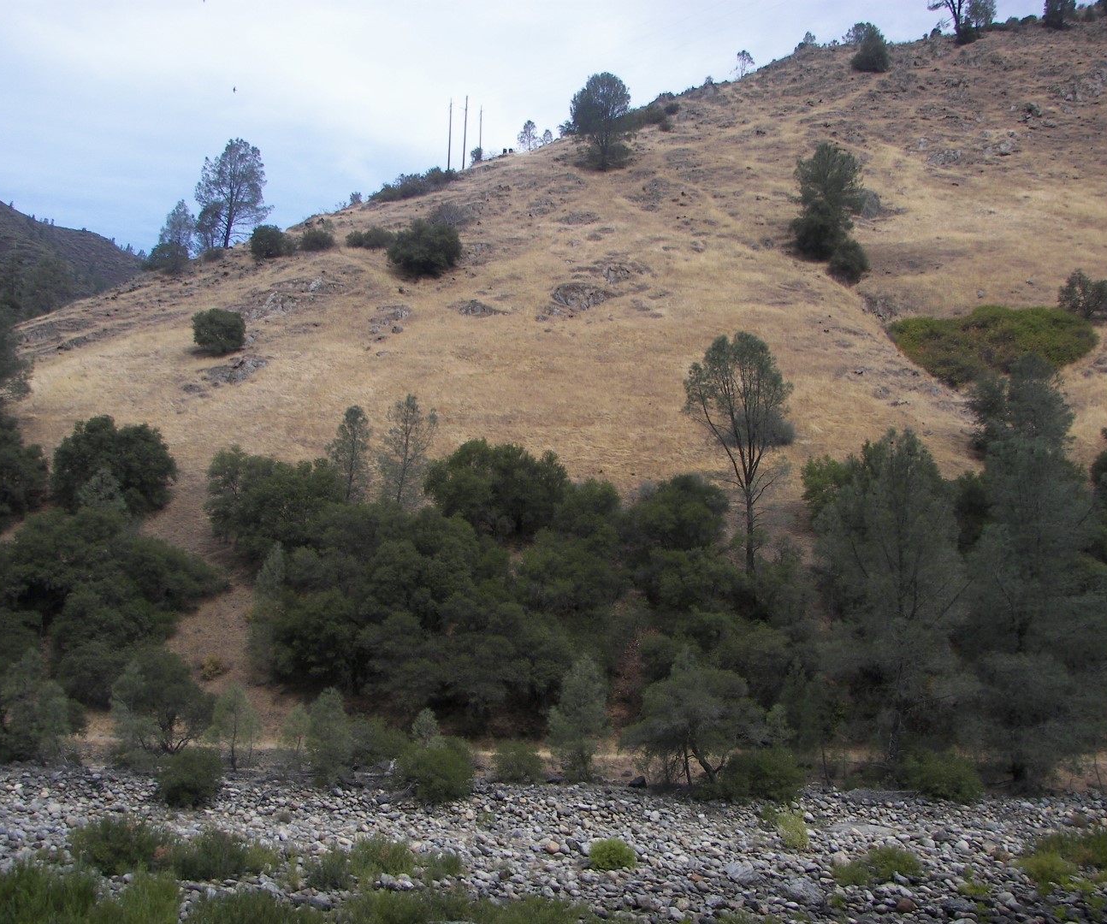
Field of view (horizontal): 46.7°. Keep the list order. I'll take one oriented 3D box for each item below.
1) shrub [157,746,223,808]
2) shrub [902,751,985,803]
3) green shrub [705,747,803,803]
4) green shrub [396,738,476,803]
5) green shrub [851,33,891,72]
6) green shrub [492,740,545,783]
[{"bbox_3d":[-15.050,13.039,53.000,2.690,2.410,2.560,1,-8,0],"label":"shrub"},{"bbox_3d":[15.668,12.651,51.500,3.265,1.989,2.861,2,-7,0],"label":"shrub"},{"bbox_3d":[9.013,13.937,57.000,4.200,2.330,3.150,1,-8,0],"label":"green shrub"},{"bbox_3d":[-4.399,11.556,48.000,2.903,2.308,2.694,2,-7,0],"label":"green shrub"},{"bbox_3d":[48.340,-62.329,195.000,5.826,5.684,5.706,2,-7,0],"label":"green shrub"},{"bbox_3d":[-1.650,14.251,61.000,2.470,1.950,2.350,1,-8,0],"label":"green shrub"}]

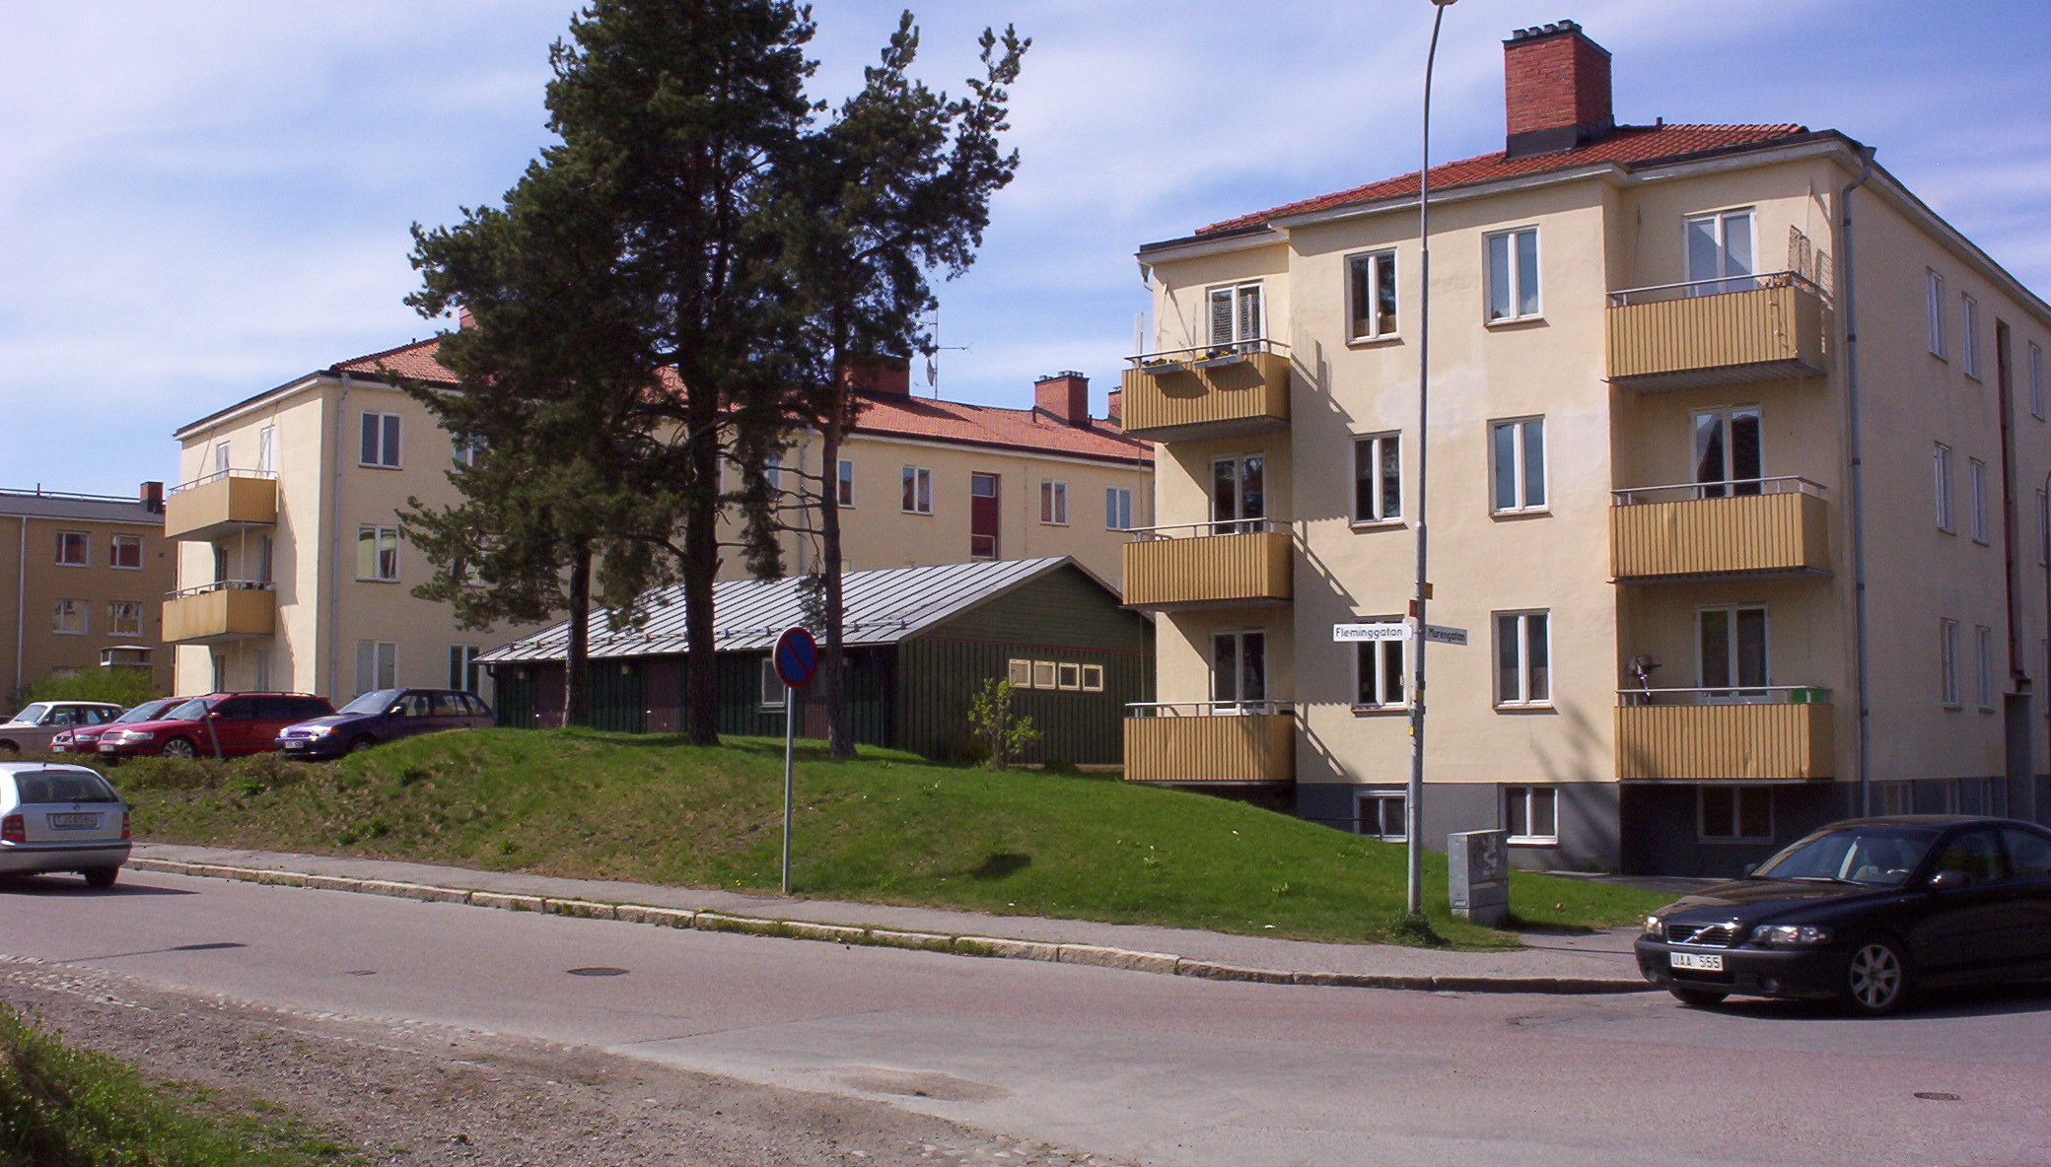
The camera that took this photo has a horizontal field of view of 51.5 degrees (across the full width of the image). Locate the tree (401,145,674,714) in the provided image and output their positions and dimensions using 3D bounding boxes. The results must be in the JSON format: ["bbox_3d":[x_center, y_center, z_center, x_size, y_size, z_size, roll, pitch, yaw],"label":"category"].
[{"bbox_3d":[-7.289,-2.246,31.800,4.052,8.955,3.900,0,-5,0],"label":"tree"}]

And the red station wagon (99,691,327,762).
[{"bbox_3d":[-15.983,3.016,42.697,1.770,1.450,4.600,-3,-6,34],"label":"red station wagon"}]

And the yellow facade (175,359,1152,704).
[{"bbox_3d":[-9.126,0.615,62.763,27.000,9.500,11.000,4,-6,-37],"label":"yellow facade"}]

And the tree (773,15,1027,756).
[{"bbox_3d":[-1.684,-2.751,28.632,3.432,10.111,3.400,0,-5,0],"label":"tree"}]

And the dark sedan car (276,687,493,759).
[{"bbox_3d":[-12.617,2.806,42.113,1.690,1.470,4.350,-3,-6,30],"label":"dark sedan car"}]

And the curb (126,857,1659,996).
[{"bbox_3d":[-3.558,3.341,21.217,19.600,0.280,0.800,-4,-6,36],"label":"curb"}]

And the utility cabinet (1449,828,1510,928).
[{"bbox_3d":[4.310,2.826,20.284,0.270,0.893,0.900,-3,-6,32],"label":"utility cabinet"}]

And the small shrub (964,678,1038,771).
[{"bbox_3d":[-0.412,2.416,36.426,1.291,1.562,1.250,0,-5,0],"label":"small shrub"}]

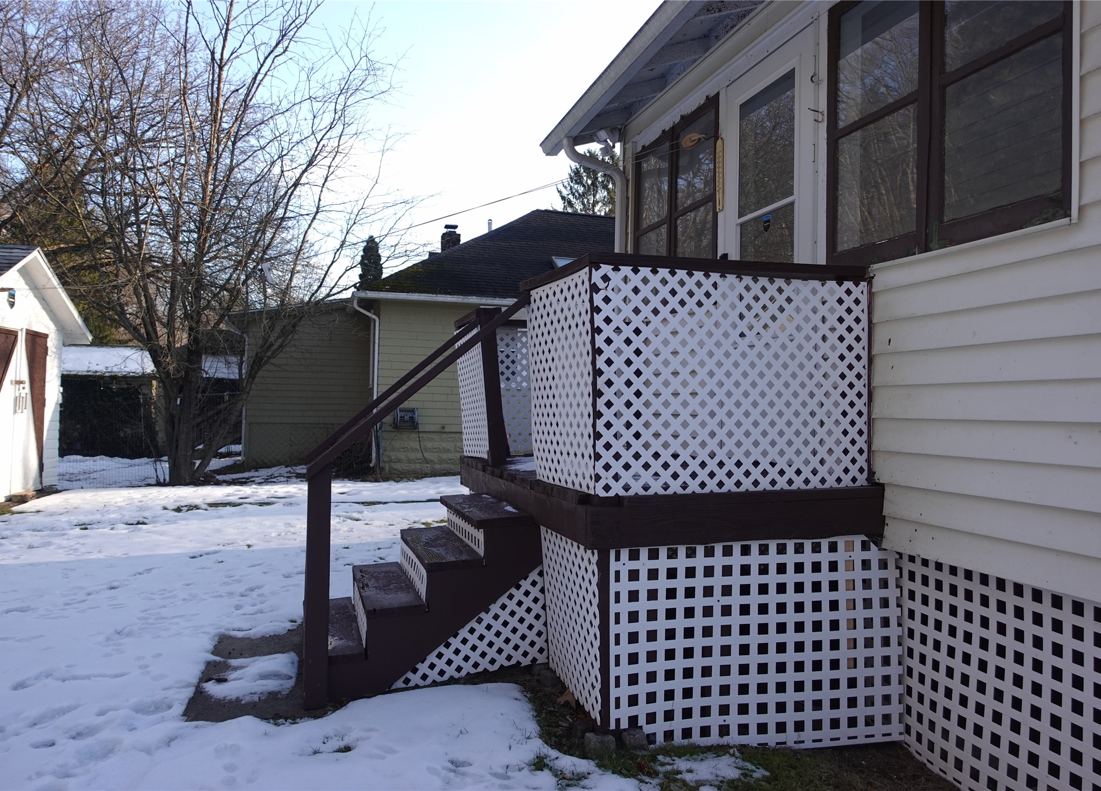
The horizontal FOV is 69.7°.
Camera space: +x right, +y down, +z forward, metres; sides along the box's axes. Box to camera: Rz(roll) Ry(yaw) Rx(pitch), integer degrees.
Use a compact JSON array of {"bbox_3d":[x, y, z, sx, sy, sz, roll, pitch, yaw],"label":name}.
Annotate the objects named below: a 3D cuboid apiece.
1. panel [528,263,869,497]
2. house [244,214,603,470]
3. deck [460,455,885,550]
[{"bbox_3d":[0.616,-0.055,3.427,1.208,0.865,0.789,0,-1,-17],"label":"panel"},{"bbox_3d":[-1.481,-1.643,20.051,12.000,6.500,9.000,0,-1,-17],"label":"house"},{"bbox_3d":[0.380,0.481,4.289,1.295,0.182,2.570,0,-1,-17],"label":"deck"}]

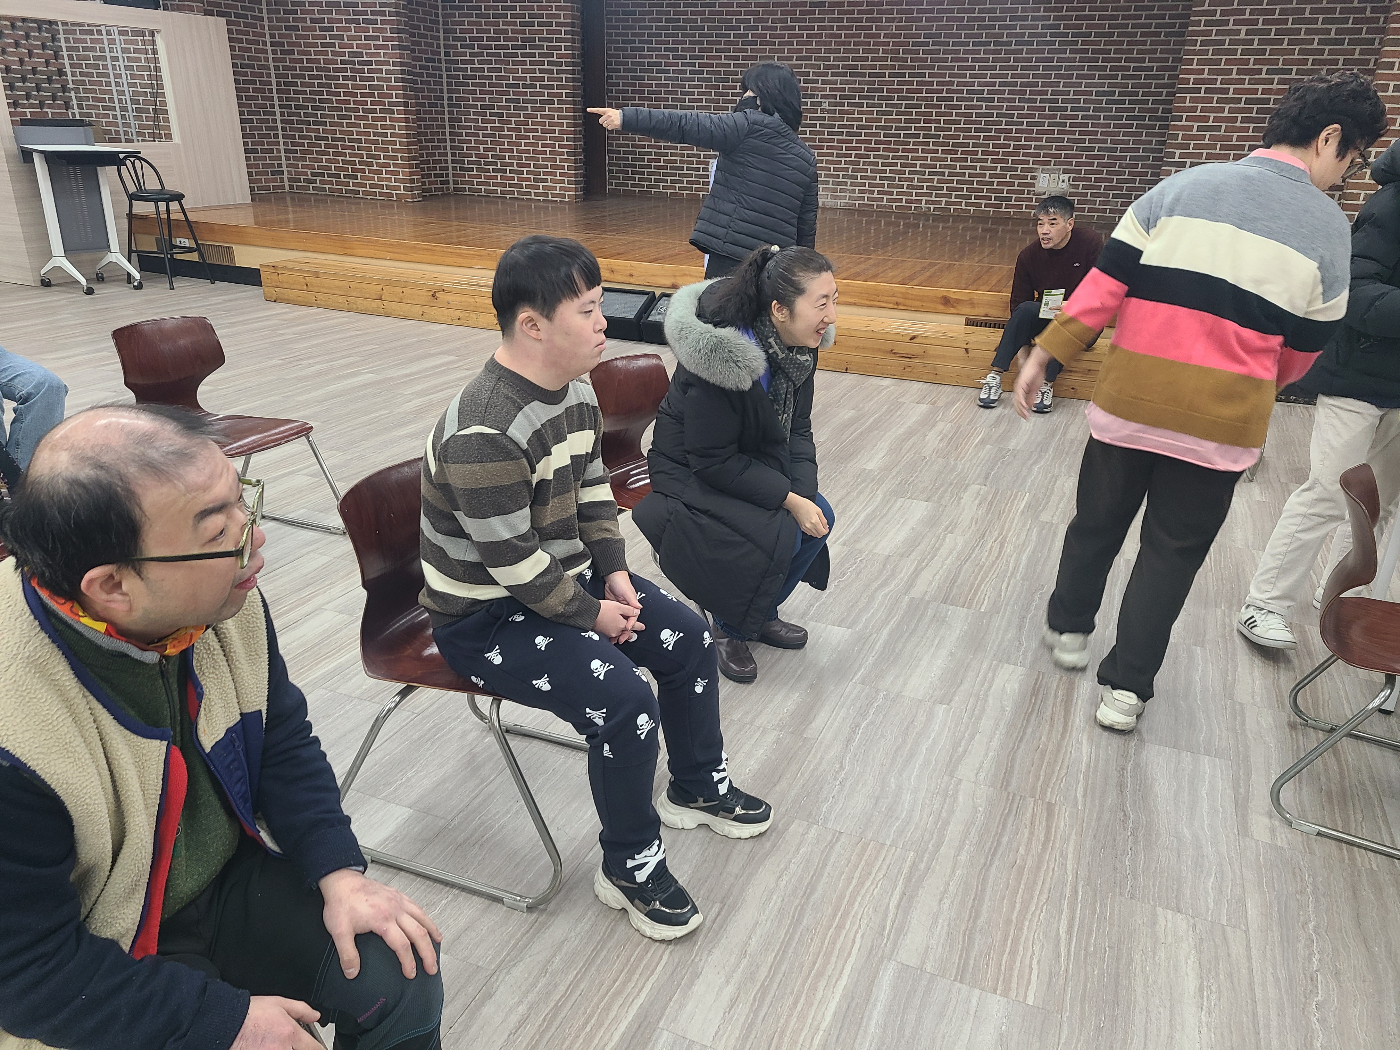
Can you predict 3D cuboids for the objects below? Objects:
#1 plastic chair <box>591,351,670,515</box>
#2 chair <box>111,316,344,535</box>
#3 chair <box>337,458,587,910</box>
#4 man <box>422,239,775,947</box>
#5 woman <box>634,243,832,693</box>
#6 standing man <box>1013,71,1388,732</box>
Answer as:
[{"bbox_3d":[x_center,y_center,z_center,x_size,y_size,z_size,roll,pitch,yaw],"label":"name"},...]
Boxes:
[{"bbox_3d":[-0.056,-0.099,3.083,0.534,0.775,0.534,12,23,25],"label":"plastic chair"},{"bbox_3d":[-1.561,-0.287,3.451,0.534,0.775,0.534,10,23,21],"label":"chair"},{"bbox_3d":[-0.406,0.252,2.150,0.534,0.775,0.534,9,22,19],"label":"chair"},{"bbox_3d":[-0.235,0.077,2.001,0.745,1.219,0.504,10,23,20],"label":"man"},{"bbox_3d":[0.082,-0.193,2.863,0.604,1.118,0.534,16,25,32],"label":"woman"},{"bbox_3d":[1.135,-0.278,2.591,0.705,1.531,0.564,20,28,39],"label":"standing man"}]

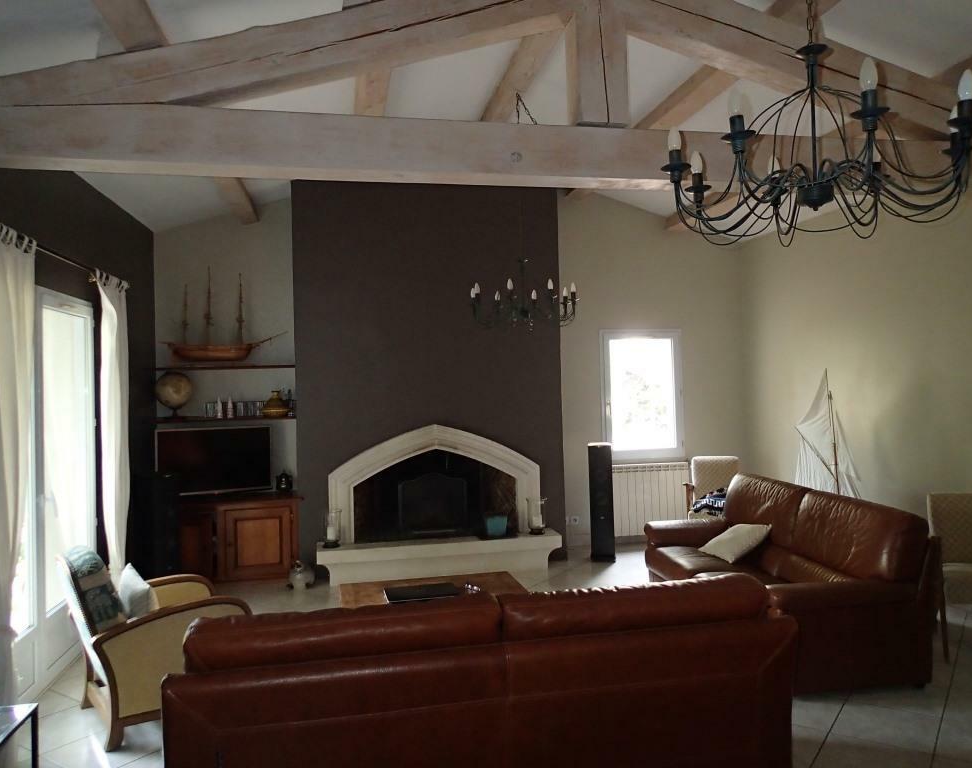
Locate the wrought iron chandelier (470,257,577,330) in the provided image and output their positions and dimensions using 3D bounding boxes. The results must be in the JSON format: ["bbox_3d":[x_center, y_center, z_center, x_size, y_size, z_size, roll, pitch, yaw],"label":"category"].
[{"bbox_3d":[0.256,-0.632,5.050,0.740,0.470,0.740,-1,1,-11],"label":"wrought iron chandelier"}]

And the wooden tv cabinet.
[{"bbox_3d":[-2.126,1.292,6.249,1.155,0.665,0.530,-1,0,-10],"label":"wooden tv cabinet"}]

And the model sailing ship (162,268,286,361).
[{"bbox_3d":[-2.246,-0.594,6.340,1.060,0.840,0.160,-1,0,-10],"label":"model sailing ship"}]

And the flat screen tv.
[{"bbox_3d":[-2.272,0.647,6.211,0.909,0.559,0.080,-1,0,-28],"label":"flat screen tv"}]

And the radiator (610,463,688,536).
[{"bbox_3d":[1.560,1.106,7.143,0.795,0.675,0.110,-1,0,-10],"label":"radiator"}]

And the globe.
[{"bbox_3d":[-2.669,0.099,6.305,0.300,0.375,0.290,-1,1,-11],"label":"globe"}]

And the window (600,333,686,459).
[{"bbox_3d":[1.533,0.109,7.207,0.855,1.270,0.100,-1,0,-10],"label":"window"}]

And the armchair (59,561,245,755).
[{"bbox_3d":[-1.650,1.189,3.646,0.790,0.860,0.610,-2,1,-38],"label":"armchair"}]

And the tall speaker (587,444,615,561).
[{"bbox_3d":[1.038,1.049,6.631,0.195,1.020,0.340,-1,0,3],"label":"tall speaker"}]

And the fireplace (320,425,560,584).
[{"bbox_3d":[-0.389,0.971,6.199,1.995,1.235,0.420,-1,0,-10],"label":"fireplace"}]

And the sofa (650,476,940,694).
[{"bbox_3d":[1.698,1.121,4.629,0.890,0.840,1.920,-1,1,-9],"label":"sofa"}]

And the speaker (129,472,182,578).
[{"bbox_3d":[-2.233,1.113,5.051,0.300,1.010,0.205,-1,1,23],"label":"speaker"}]

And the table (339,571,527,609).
[{"bbox_3d":[-0.291,1.386,4.169,1.020,0.400,0.720,-1,1,-11],"label":"table"}]

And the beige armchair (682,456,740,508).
[{"bbox_3d":[2.029,1.119,6.551,0.590,0.850,0.700,-1,0,14],"label":"beige armchair"}]

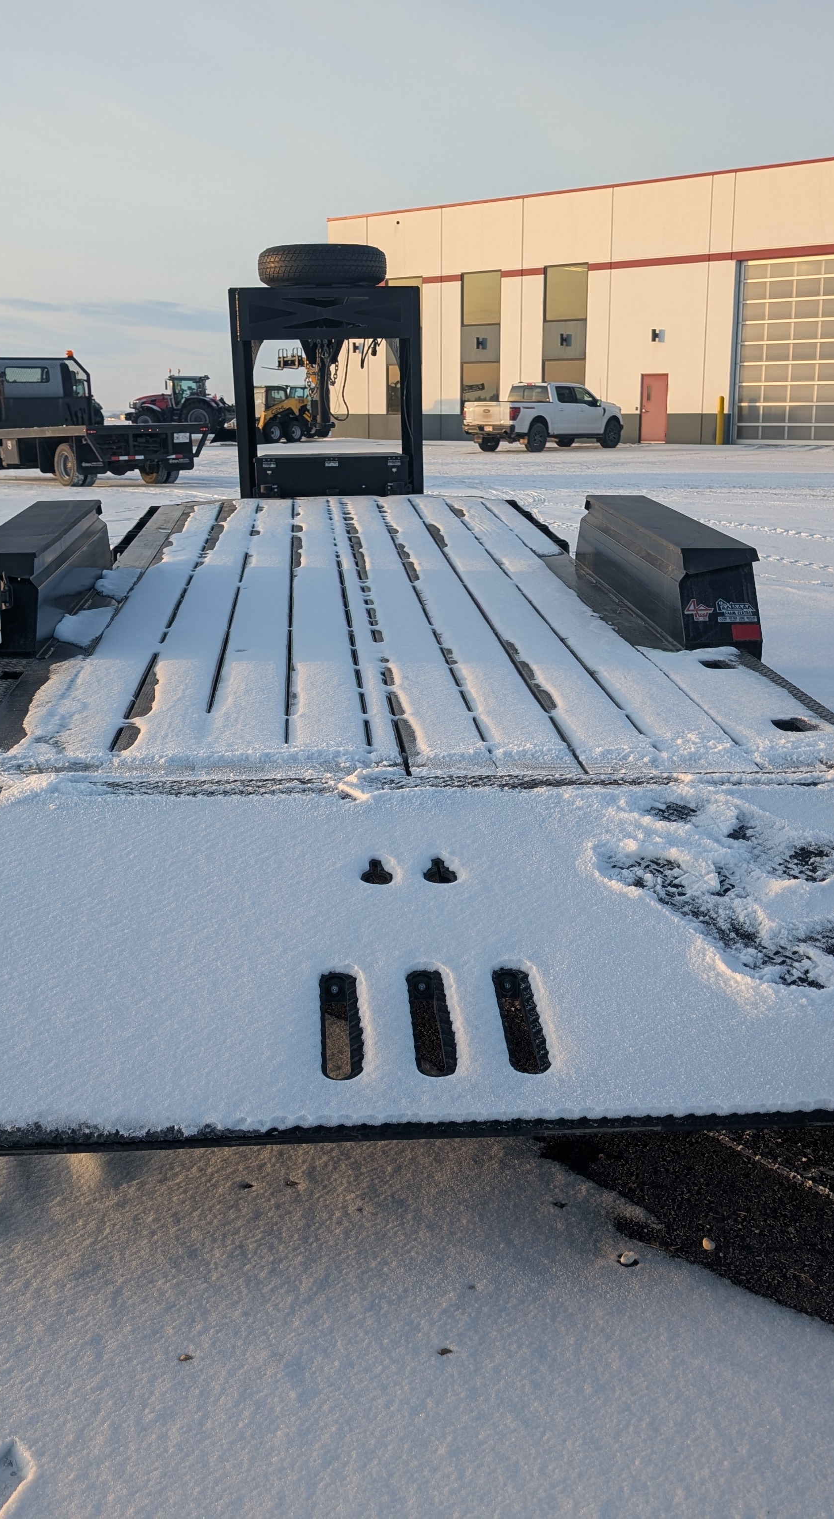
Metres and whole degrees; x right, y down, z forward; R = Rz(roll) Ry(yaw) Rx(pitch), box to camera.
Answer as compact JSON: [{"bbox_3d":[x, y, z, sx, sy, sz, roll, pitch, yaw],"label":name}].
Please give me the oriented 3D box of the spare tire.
[{"bbox_3d":[-0.569,-2.974,8.500,0.785,0.235,0.785,0,14,0],"label":"spare tire"}]

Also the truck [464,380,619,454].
[{"bbox_3d":[4.027,-10.523,43.003,2.060,1.980,5.880,13,19,42],"label":"truck"}]

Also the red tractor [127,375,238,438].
[{"bbox_3d":[-13.103,-19.502,77.577,6.000,3.420,2.700,1,14,6],"label":"red tractor"}]

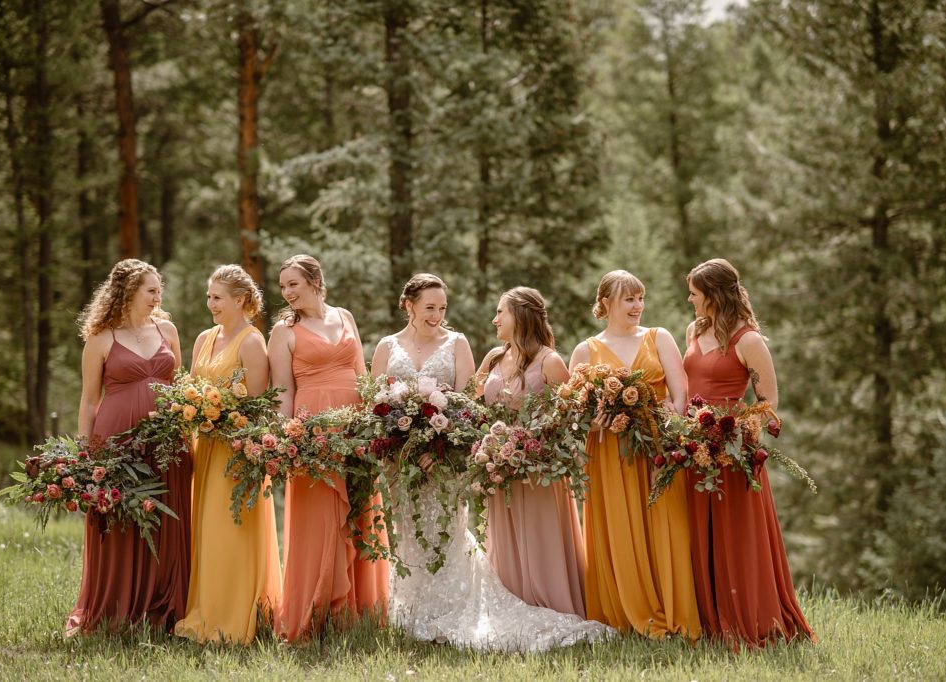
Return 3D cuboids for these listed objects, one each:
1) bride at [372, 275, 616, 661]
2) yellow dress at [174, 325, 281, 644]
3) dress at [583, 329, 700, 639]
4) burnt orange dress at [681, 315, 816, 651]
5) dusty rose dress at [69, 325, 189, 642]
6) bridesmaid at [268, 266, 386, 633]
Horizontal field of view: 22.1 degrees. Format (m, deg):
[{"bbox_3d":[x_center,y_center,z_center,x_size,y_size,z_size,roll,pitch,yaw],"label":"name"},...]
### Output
[{"bbox_3d":[0.080,0.523,10.400,1.020,1.635,0.680,0,1,-2],"label":"bride"},{"bbox_3d":[-1.082,0.643,10.650,0.480,1.414,0.460,0,1,32],"label":"yellow dress"},{"bbox_3d":[0.746,0.640,10.700,0.510,1.390,0.490,0,1,-8],"label":"dress"},{"bbox_3d":[1.213,0.645,10.600,0.560,1.434,0.500,0,1,35],"label":"burnt orange dress"},{"bbox_3d":[-1.532,0.625,10.750,0.530,1.361,0.440,0,1,-25],"label":"dusty rose dress"},{"bbox_3d":[-0.626,0.465,10.550,0.520,1.685,0.440,0,1,-17],"label":"bridesmaid"}]

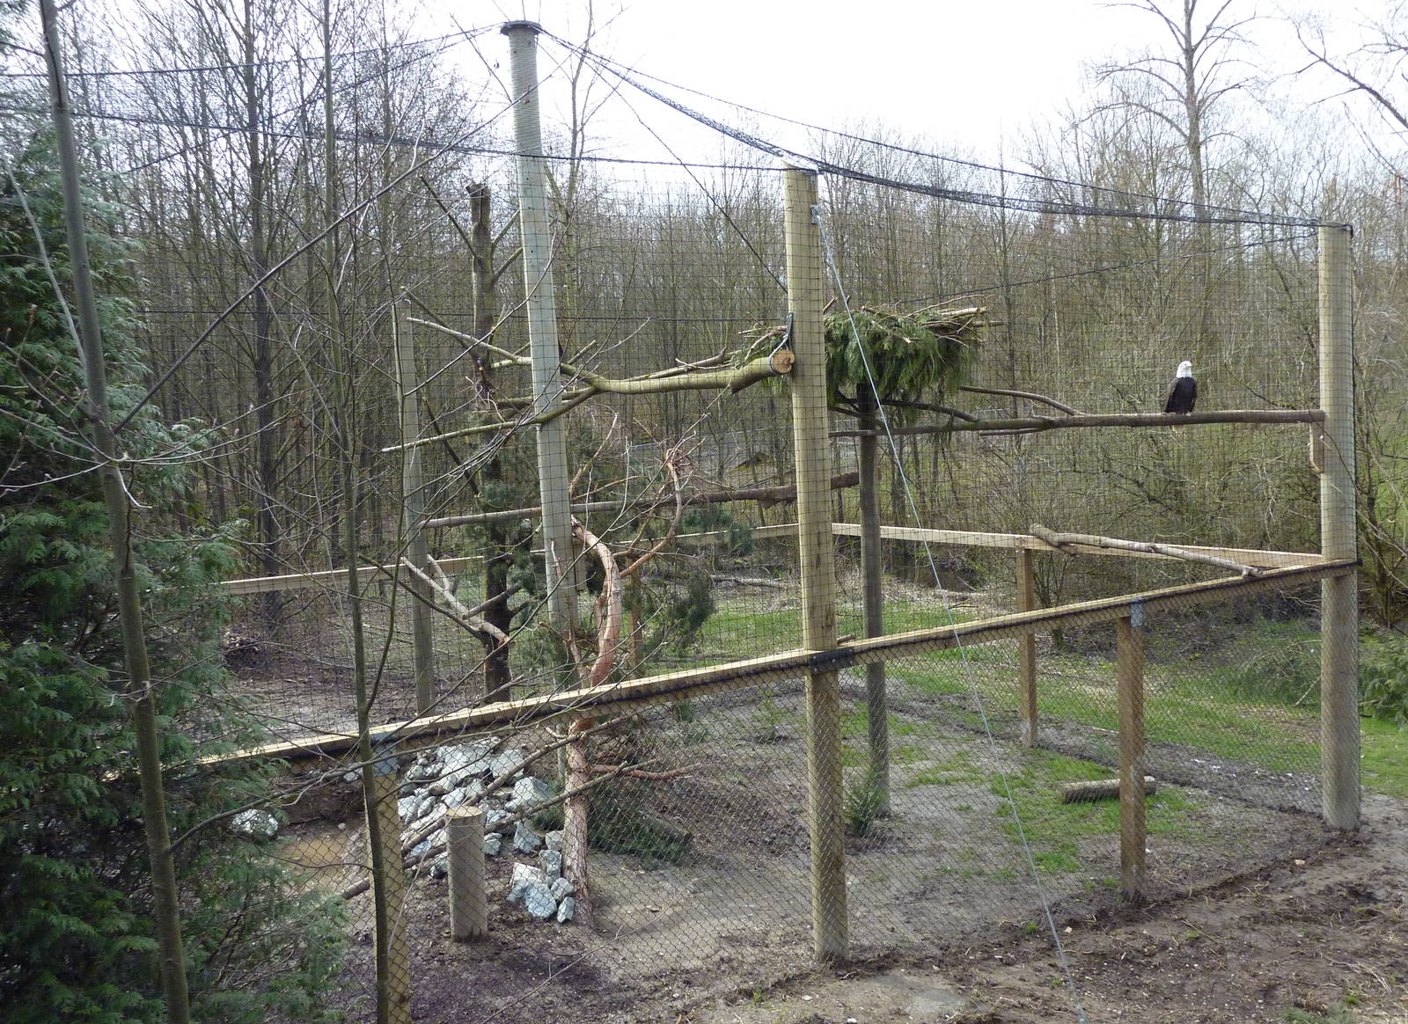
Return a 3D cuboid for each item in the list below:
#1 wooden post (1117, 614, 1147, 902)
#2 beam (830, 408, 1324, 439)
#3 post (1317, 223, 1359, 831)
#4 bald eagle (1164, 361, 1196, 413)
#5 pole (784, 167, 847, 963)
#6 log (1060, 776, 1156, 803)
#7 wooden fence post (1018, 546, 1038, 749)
[{"bbox_3d":[3.501,2.017,9.650,0.140,2.390,0.140,-5,5,-32],"label":"wooden post"},{"bbox_3d":[3.541,-0.833,11.300,4.828,0.170,0.170,-3,4,0],"label":"beam"},{"bbox_3d":[6.075,0.198,11.280,0.335,5.841,0.335,-5,5,-32],"label":"post"},{"bbox_3d":[4.580,-1.168,11.330,0.300,0.600,0.340,-3,4,-9],"label":"bald eagle"},{"bbox_3d":[0.753,0.406,7.880,0.228,5.361,0.228,-5,5,-32],"label":"pole"},{"bbox_3d":[4.188,2.872,12.220,1.032,0.190,0.190,-3,4,-7],"label":"log"},{"bbox_3d":[3.996,1.663,14.550,0.140,2.538,0.140,-5,5,-32],"label":"wooden fence post"}]

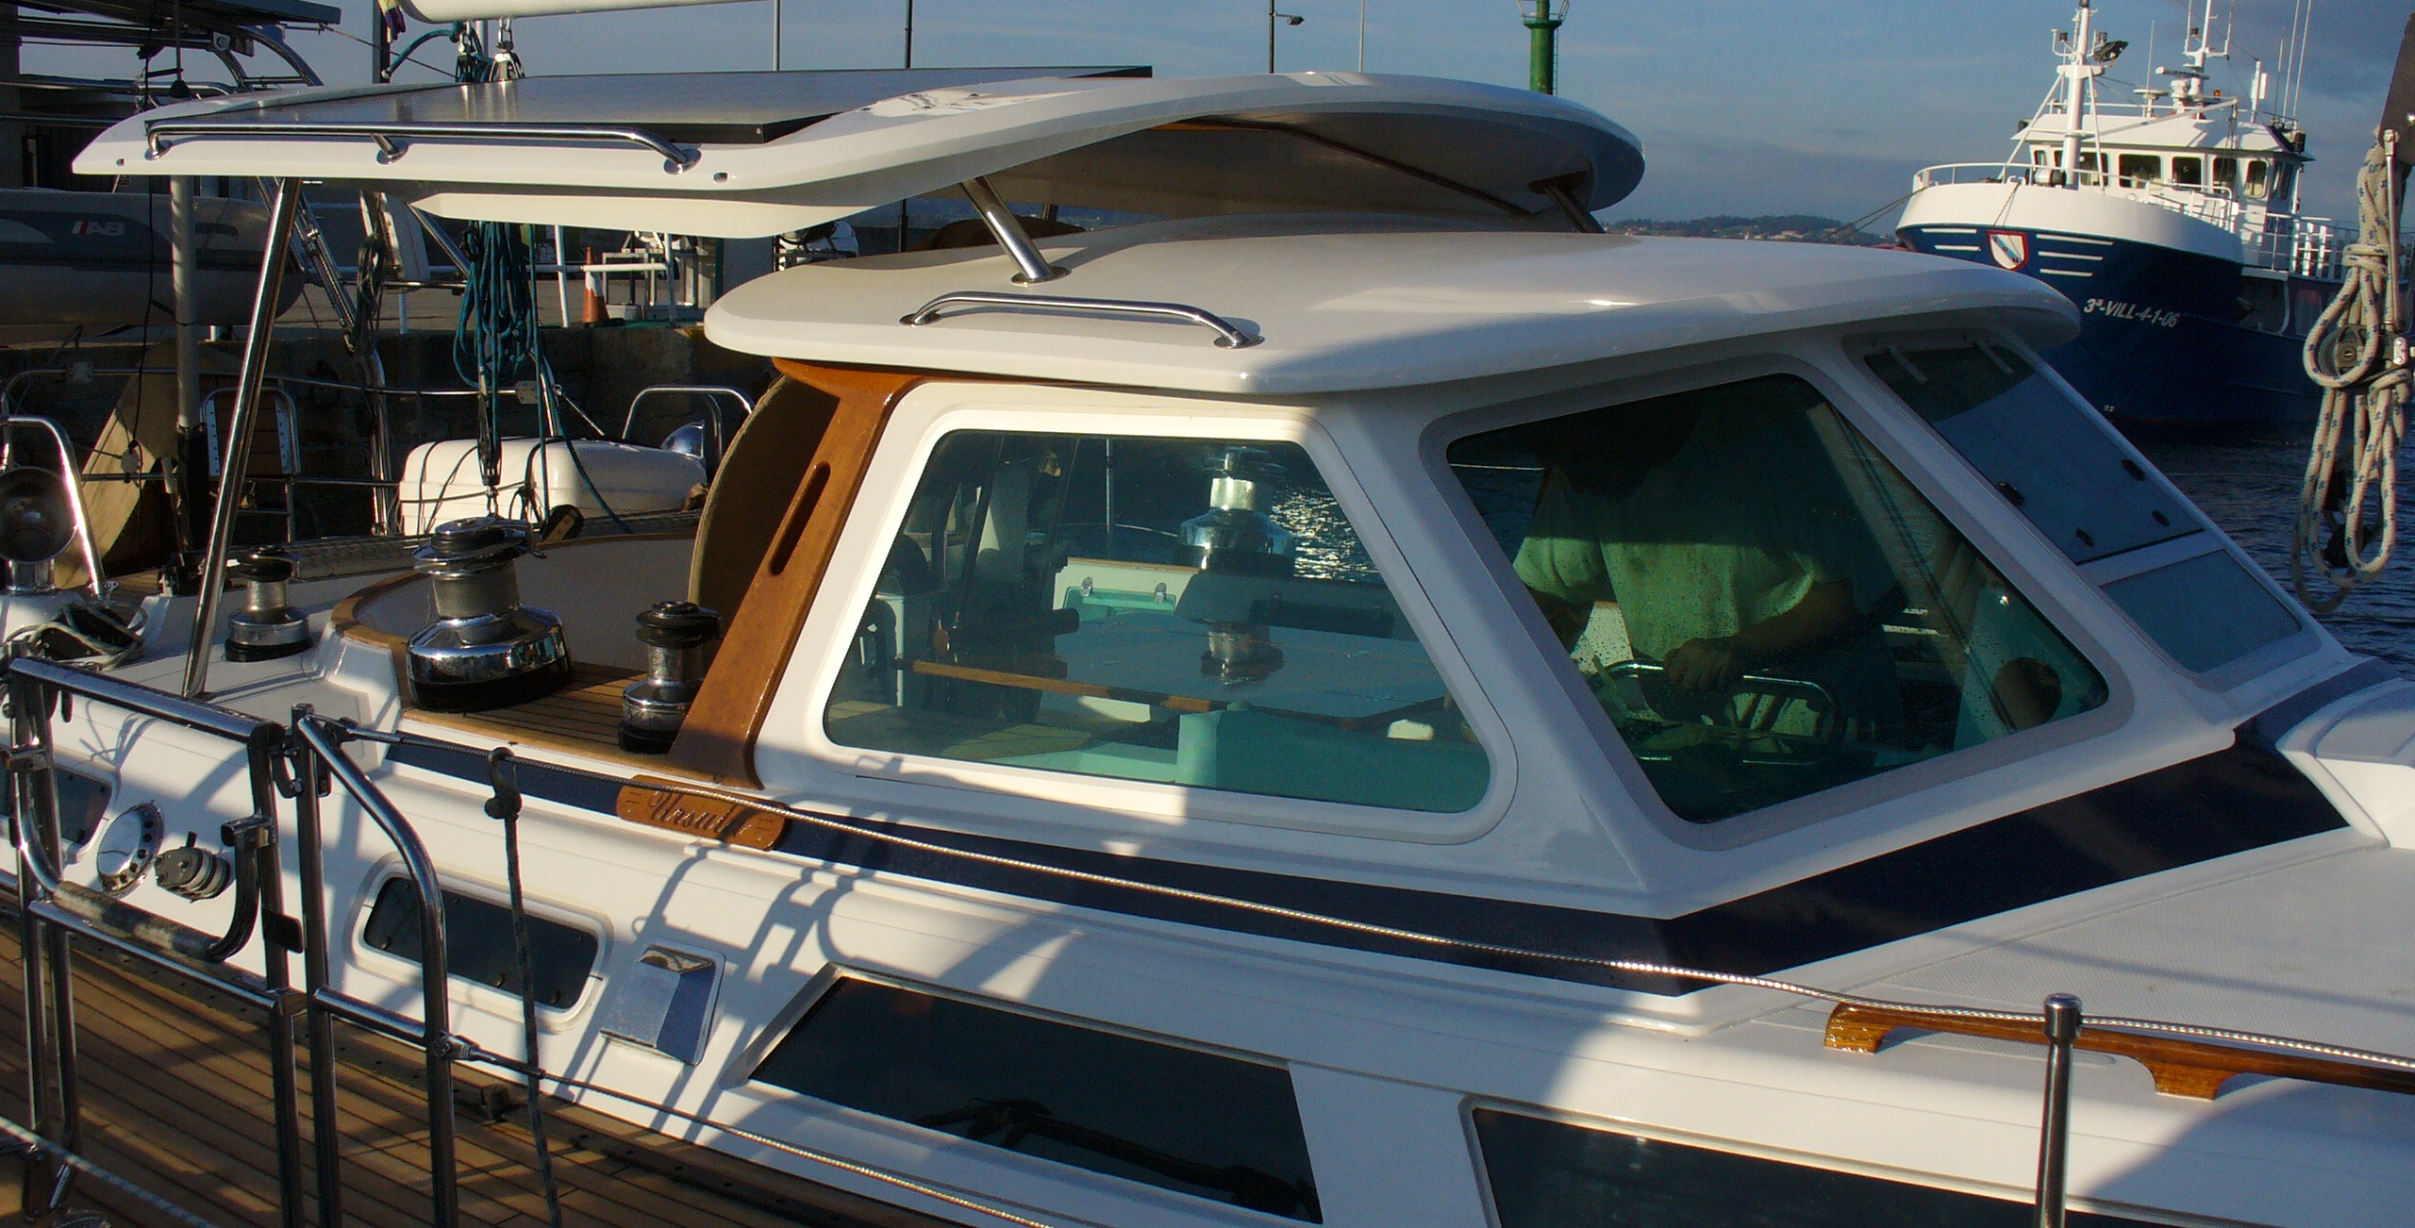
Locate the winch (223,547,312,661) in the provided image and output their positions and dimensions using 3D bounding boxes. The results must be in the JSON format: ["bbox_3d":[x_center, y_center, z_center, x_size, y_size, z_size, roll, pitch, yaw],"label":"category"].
[{"bbox_3d":[-1.992,-0.028,5.461,0.188,0.227,0.188,0,9,0],"label":"winch"}]

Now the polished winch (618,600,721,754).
[{"bbox_3d":[-0.875,0.098,4.240,0.190,0.231,0.190,0,10,0],"label":"polished winch"}]

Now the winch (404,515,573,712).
[{"bbox_3d":[-1.301,-0.016,4.621,0.293,0.302,0.293,-4,15,1],"label":"winch"}]

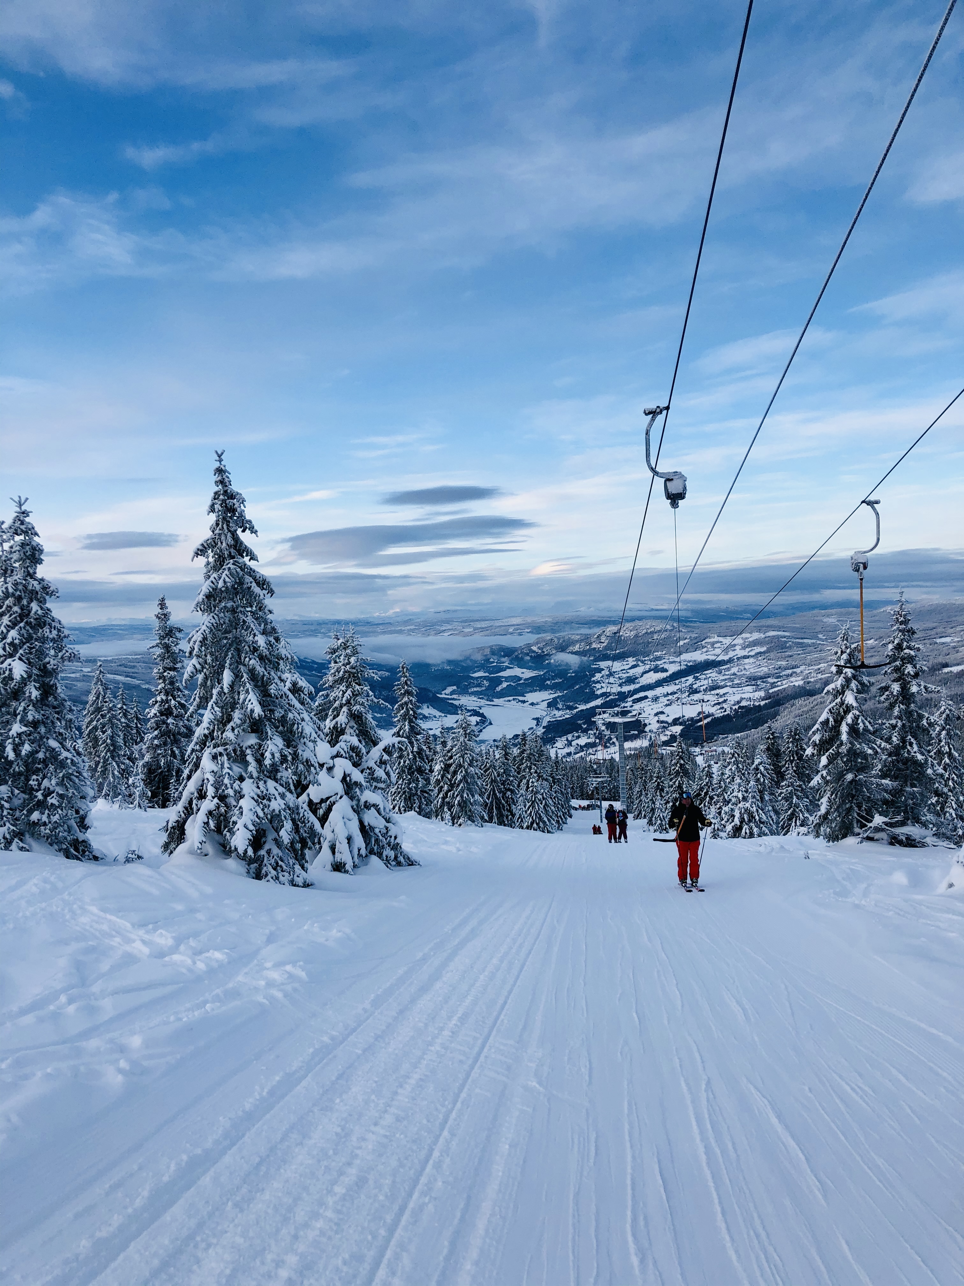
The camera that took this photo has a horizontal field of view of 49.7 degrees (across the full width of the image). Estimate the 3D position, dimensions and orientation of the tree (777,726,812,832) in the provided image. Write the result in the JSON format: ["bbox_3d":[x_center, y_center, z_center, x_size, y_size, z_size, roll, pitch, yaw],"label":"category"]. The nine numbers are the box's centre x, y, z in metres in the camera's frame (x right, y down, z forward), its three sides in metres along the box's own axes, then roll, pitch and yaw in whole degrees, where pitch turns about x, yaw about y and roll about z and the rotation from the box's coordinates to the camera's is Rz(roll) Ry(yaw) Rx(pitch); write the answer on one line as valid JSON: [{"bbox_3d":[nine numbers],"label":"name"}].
[{"bbox_3d":[12.895,5.648,43.000,1.495,4.610,1.495,-1,2,0],"label":"tree"}]

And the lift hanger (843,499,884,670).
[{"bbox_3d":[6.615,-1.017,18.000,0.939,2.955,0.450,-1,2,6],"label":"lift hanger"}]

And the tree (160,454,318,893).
[{"bbox_3d":[-5.147,0.517,22.300,3.381,9.153,3.381,-1,2,0],"label":"tree"}]

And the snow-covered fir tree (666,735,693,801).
[{"bbox_3d":[10.845,7.542,57.000,1.707,5.010,1.707,-1,2,0],"label":"snow-covered fir tree"}]

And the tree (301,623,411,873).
[{"bbox_3d":[-3.064,2.612,26.000,2.737,6.052,2.737,-1,2,0],"label":"tree"}]

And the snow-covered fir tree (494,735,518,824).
[{"bbox_3d":[1.420,8.026,60.000,1.507,5.331,1.507,-1,2,0],"label":"snow-covered fir tree"}]

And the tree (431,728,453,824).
[{"bbox_3d":[-1.893,6.318,49.000,1.278,4.543,1.278,-1,2,0],"label":"tree"}]

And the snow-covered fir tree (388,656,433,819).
[{"bbox_3d":[-2.930,3.821,41.000,1.861,6.257,1.861,-1,2,0],"label":"snow-covered fir tree"}]

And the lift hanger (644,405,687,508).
[{"bbox_3d":[2.485,-2.519,14.100,0.599,1.403,0.420,-1,2,6],"label":"lift hanger"}]

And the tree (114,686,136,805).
[{"bbox_3d":[-15.150,4.377,44.000,1.190,5.057,1.190,-1,2,0],"label":"tree"}]

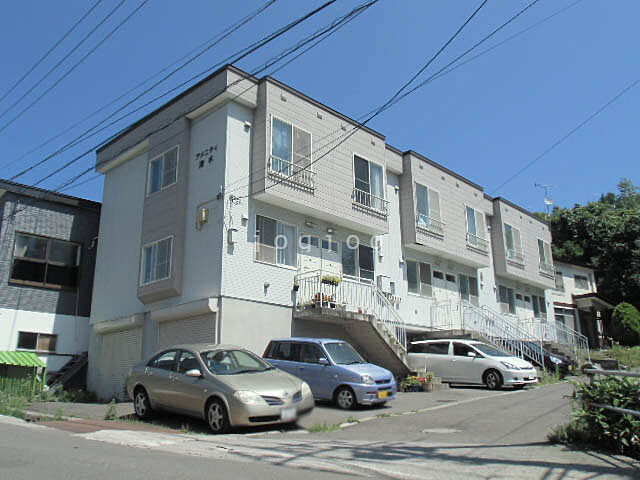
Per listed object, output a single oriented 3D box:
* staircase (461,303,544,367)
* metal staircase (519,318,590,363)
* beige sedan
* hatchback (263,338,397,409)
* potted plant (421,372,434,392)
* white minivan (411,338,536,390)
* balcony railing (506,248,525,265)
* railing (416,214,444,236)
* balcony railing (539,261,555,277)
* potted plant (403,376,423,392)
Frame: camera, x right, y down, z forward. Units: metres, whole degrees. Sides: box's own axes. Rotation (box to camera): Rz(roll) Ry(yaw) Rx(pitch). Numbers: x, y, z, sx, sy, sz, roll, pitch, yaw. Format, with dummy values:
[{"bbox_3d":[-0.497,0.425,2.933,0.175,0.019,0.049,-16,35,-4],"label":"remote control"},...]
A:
[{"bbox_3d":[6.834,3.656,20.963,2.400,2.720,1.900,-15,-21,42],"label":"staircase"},{"bbox_3d":[11.148,4.807,26.416,2.200,2.180,2.600,-15,-21,42],"label":"metal staircase"},{"bbox_3d":[-2.070,2.824,10.888,1.770,1.480,4.570,12,-18,-44],"label":"beige sedan"},{"bbox_3d":[0.188,3.199,13.521,3.400,1.560,1.480,-10,-16,38],"label":"hatchback"},{"bbox_3d":[3.429,4.545,17.694,0.340,0.600,0.360,-1,-16,0],"label":"potted plant"},{"bbox_3d":[5.237,4.298,19.309,1.710,1.590,4.550,11,-18,-39],"label":"white minivan"},{"bbox_3d":[9.303,0.876,26.261,0.250,0.540,1.800,-15,-21,42],"label":"balcony railing"},{"bbox_3d":[4.258,-0.497,21.209,0.250,0.540,1.800,-15,-21,42],"label":"railing"},{"bbox_3d":[11.800,1.555,28.763,0.250,0.540,1.800,-15,-21,42],"label":"balcony railing"},{"bbox_3d":[2.851,4.453,17.095,0.380,0.470,0.480,-15,-21,42],"label":"potted plant"}]

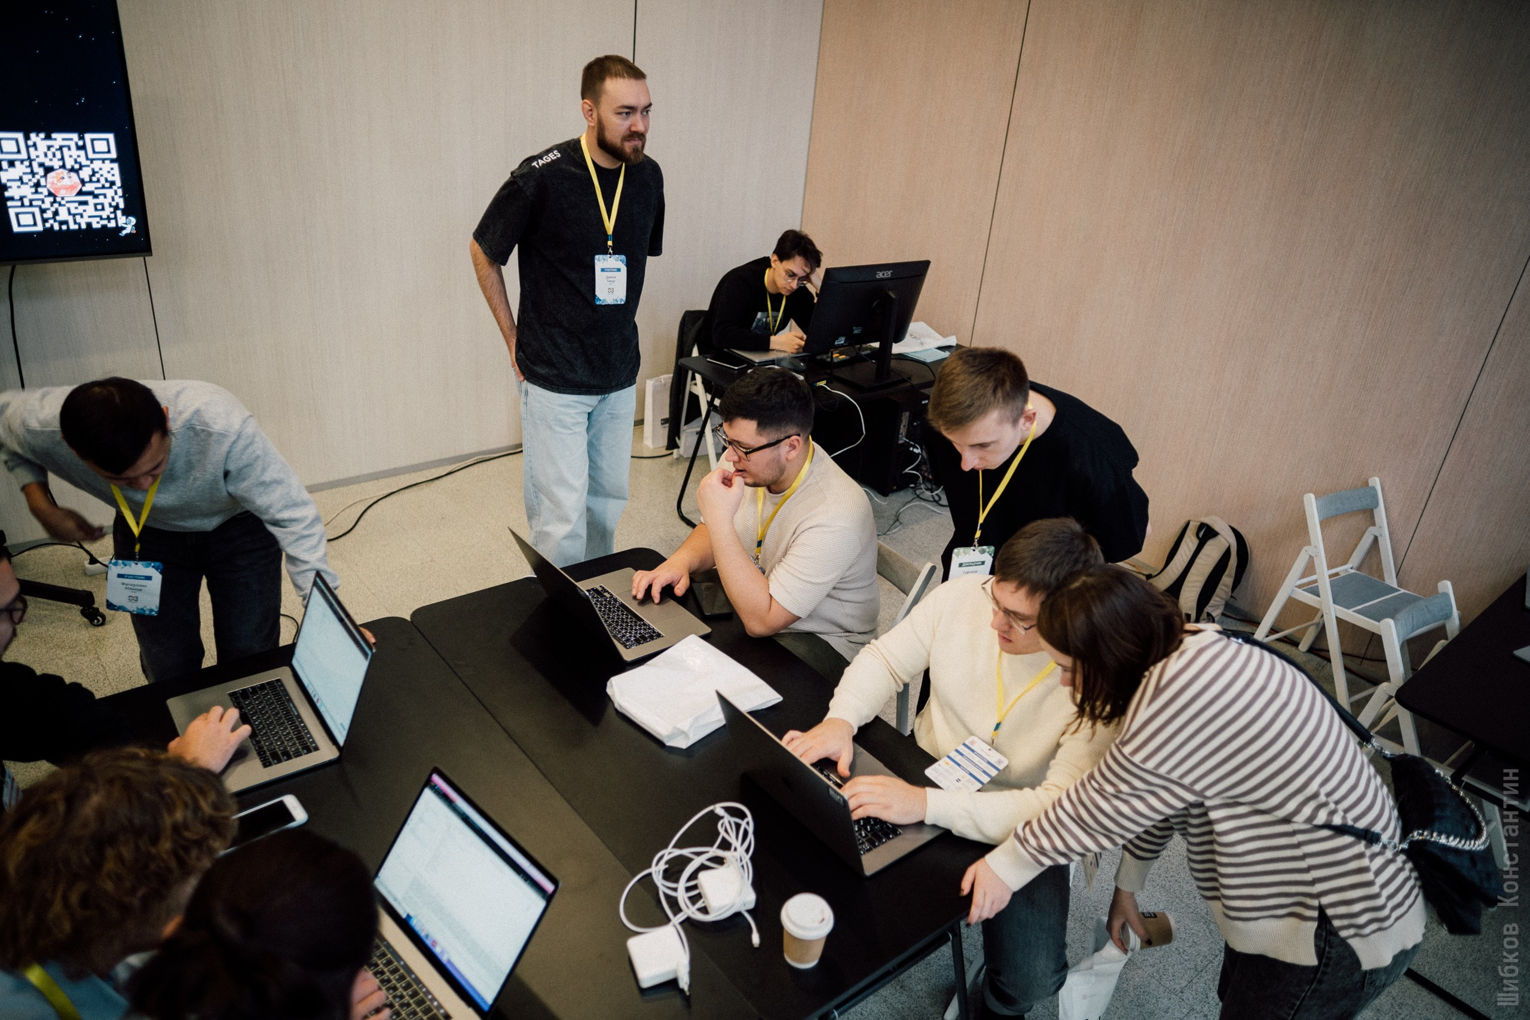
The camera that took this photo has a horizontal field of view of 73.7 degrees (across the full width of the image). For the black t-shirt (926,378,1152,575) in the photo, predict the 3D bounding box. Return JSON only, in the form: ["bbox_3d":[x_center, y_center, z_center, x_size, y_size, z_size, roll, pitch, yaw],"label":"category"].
[{"bbox_3d":[0.691,-0.059,2.565,0.510,0.600,0.460,22,30,30],"label":"black t-shirt"}]

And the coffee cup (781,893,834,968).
[{"bbox_3d":[0.065,0.667,1.610,0.084,0.094,0.084,5,25,-2],"label":"coffee cup"}]

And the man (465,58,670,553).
[{"bbox_3d":[-0.581,-0.354,3.179,0.530,1.925,0.350,-15,32,-35],"label":"man"}]

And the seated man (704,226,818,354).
[{"bbox_3d":[-0.022,-0.696,4.791,0.520,1.210,0.640,-14,32,-34],"label":"seated man"}]

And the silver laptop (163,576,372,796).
[{"bbox_3d":[-0.992,0.337,2.030,0.324,0.233,0.349,-15,32,-35],"label":"silver laptop"}]

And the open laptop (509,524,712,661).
[{"bbox_3d":[-0.359,0.167,2.405,0.353,0.230,0.350,-15,33,-37],"label":"open laptop"}]

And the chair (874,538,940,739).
[{"bbox_3d":[0.136,0.463,2.968,0.480,0.770,0.440,-15,33,-37],"label":"chair"}]

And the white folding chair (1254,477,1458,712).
[{"bbox_3d":[2.135,0.343,3.598,0.435,0.780,0.480,-12,31,-32],"label":"white folding chair"}]

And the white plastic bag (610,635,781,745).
[{"bbox_3d":[-0.162,0.381,2.212,0.315,0.050,0.305,-15,33,-37],"label":"white plastic bag"}]

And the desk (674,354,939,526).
[{"bbox_3d":[0.333,-0.333,4.728,1.439,0.730,0.692,-15,33,-37],"label":"desk"}]

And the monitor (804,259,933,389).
[{"bbox_3d":[0.469,-0.789,4.298,0.612,0.484,0.230,-15,33,-37],"label":"monitor"}]

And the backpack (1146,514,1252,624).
[{"bbox_3d":[1.766,0.257,4.088,0.200,0.450,0.310,0,24,-38],"label":"backpack"}]

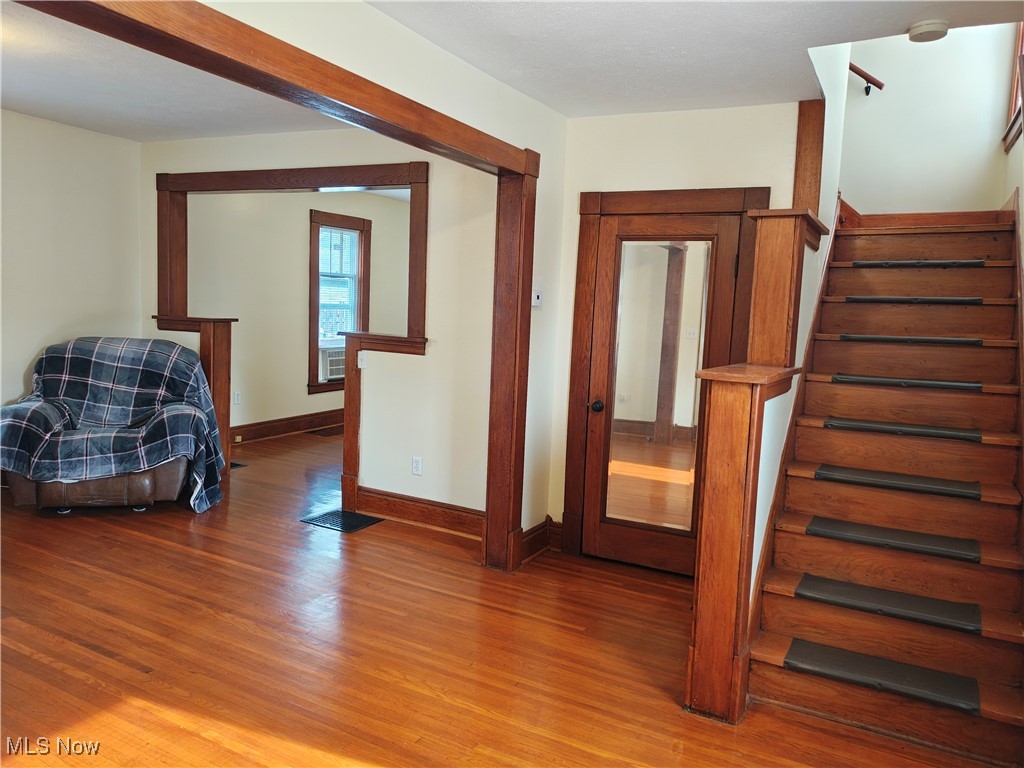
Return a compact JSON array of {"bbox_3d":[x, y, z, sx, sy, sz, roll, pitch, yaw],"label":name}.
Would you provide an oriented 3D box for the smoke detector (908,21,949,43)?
[{"bbox_3d":[1.528,-1.292,2.712,0.134,0.044,0.134,5,7,27],"label":"smoke detector"}]

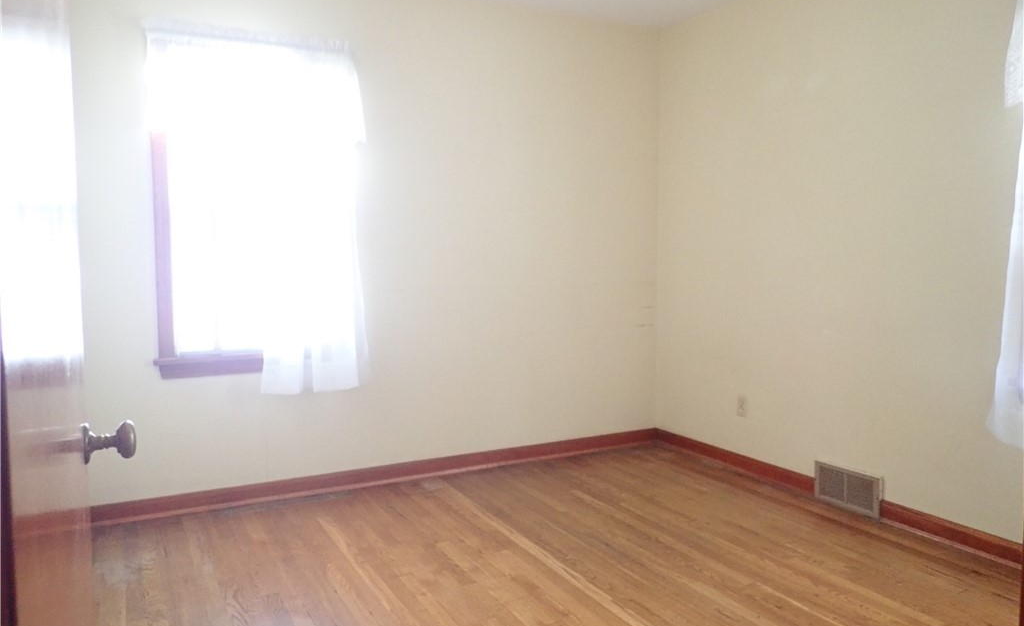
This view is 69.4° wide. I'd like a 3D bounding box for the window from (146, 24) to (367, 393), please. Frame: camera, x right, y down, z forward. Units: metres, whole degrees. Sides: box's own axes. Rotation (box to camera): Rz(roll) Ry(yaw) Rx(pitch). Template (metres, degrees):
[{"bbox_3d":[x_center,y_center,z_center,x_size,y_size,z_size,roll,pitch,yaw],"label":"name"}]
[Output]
[{"bbox_3d":[-1.120,-0.445,3.325,0.925,1.565,0.120,-3,5,-27],"label":"window"}]

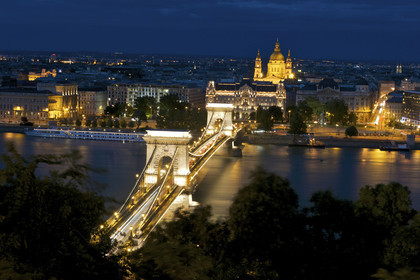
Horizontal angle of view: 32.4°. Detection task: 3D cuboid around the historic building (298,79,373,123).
[{"bbox_3d":[118.150,-37.820,697.360,70.000,39.000,58.000,2,6,7],"label":"historic building"}]

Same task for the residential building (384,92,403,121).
[{"bbox_3d":[188.690,-33.890,723.690,27.000,29.000,26.000,2,6,7],"label":"residential building"}]

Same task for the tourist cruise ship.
[{"bbox_3d":[-91.030,-5.100,570.570,116.000,8.000,11.500,3,6,16],"label":"tourist cruise ship"}]

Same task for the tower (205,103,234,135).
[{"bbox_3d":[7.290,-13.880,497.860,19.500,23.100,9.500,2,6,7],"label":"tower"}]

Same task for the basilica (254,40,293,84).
[{"bbox_3d":[108.180,-120.750,1188.090,58.000,96.000,86.000,2,6,9],"label":"basilica"}]

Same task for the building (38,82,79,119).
[{"bbox_3d":[-144.090,-37.500,675.550,26.000,30.500,41.000,4,7,20],"label":"building"}]

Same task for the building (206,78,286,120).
[{"bbox_3d":[37.060,-40.500,707.890,75.000,38.000,60.000,2,6,7],"label":"building"}]

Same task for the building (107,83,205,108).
[{"bbox_3d":[-54.670,-39.690,718.040,82.000,29.600,58.000,2,6,7],"label":"building"}]

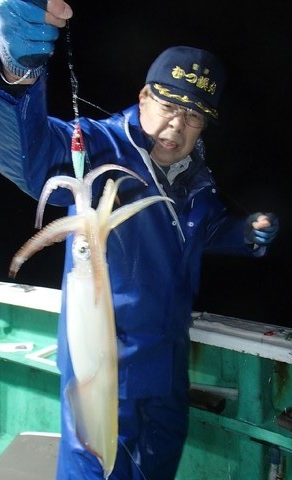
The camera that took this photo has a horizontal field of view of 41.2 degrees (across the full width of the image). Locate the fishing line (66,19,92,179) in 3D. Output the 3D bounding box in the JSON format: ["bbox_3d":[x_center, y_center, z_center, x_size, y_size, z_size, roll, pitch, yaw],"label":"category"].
[{"bbox_3d":[-0.105,-0.214,0.600,0.032,0.240,0.025,-4,6,-6],"label":"fishing line"}]

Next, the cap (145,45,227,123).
[{"bbox_3d":[0.105,-0.387,0.930,0.185,0.140,0.265,16,25,-12],"label":"cap"}]

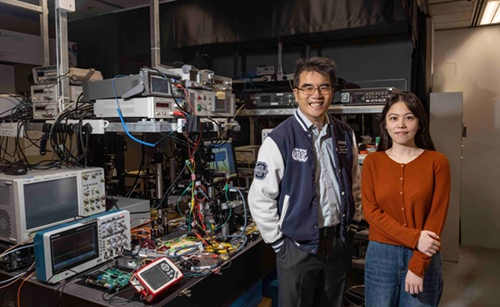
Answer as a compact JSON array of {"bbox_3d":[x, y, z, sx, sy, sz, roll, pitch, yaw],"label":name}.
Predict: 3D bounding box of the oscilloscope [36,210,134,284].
[{"bbox_3d":[-0.638,0.353,1.540,0.108,0.178,0.375,-1,4,28],"label":"oscilloscope"}]

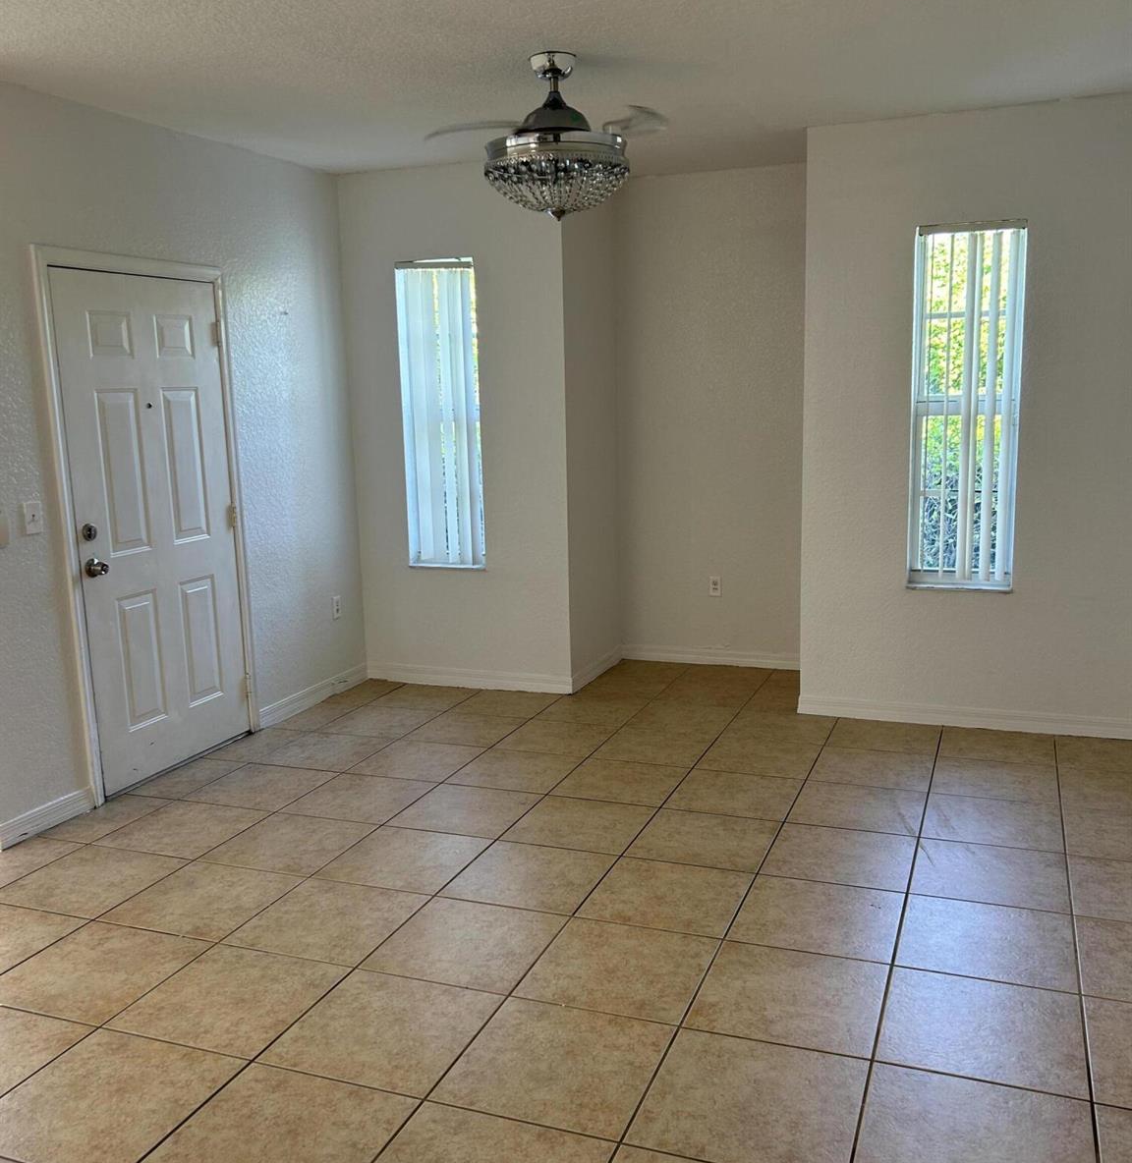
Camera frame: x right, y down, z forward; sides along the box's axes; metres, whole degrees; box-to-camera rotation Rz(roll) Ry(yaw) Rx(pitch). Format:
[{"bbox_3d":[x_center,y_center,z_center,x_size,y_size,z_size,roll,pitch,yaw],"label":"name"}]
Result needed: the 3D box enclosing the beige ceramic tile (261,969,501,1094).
[{"bbox_3d":[-0.444,1.109,2.809,0.453,0.012,0.453,2,10,21],"label":"beige ceramic tile"}]

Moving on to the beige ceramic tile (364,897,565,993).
[{"bbox_3d":[-0.281,1.037,3.249,0.457,0.010,0.457,2,10,21],"label":"beige ceramic tile"}]

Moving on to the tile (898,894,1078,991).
[{"bbox_3d":[1.168,1.001,3.150,0.453,0.012,0.453,2,10,21],"label":"tile"}]

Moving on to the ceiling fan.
[{"bbox_3d":[-0.032,-1.506,3.861,0.930,0.535,0.930,2,10,21],"label":"ceiling fan"}]

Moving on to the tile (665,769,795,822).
[{"bbox_3d":[0.648,0.815,4.313,0.452,0.015,0.452,2,10,21],"label":"tile"}]

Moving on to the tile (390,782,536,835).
[{"bbox_3d":[-0.369,0.858,4.220,0.451,0.010,0.453,2,10,21],"label":"tile"}]

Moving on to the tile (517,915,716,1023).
[{"bbox_3d":[0.149,1.052,3.082,0.457,0.010,0.457,2,10,21],"label":"tile"}]

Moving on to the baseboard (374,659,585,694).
[{"bbox_3d":[-0.520,0.517,6.035,1.212,0.085,0.015,2,10,21],"label":"baseboard"}]

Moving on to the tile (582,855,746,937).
[{"bbox_3d":[0.315,0.967,3.473,0.452,0.012,0.452,2,10,21],"label":"tile"}]

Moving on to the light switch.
[{"bbox_3d":[-1.910,-0.227,4.080,0.013,0.114,0.072,2,10,22],"label":"light switch"}]

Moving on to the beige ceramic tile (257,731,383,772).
[{"bbox_3d":[-1.053,0.750,4.969,0.451,0.010,0.453,2,10,21],"label":"beige ceramic tile"}]

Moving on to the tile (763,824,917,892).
[{"bbox_3d":[0.908,0.908,3.736,0.453,0.012,0.453,2,10,21],"label":"tile"}]

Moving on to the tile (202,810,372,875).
[{"bbox_3d":[-0.960,0.919,3.966,0.451,0.010,0.453,2,10,21],"label":"tile"}]

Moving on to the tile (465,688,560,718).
[{"bbox_3d":[-0.296,0.615,5.650,0.452,0.015,0.452,2,10,21],"label":"tile"}]

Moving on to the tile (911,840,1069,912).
[{"bbox_3d":[1.331,0.922,3.562,0.452,0.012,0.452,2,10,21],"label":"tile"}]

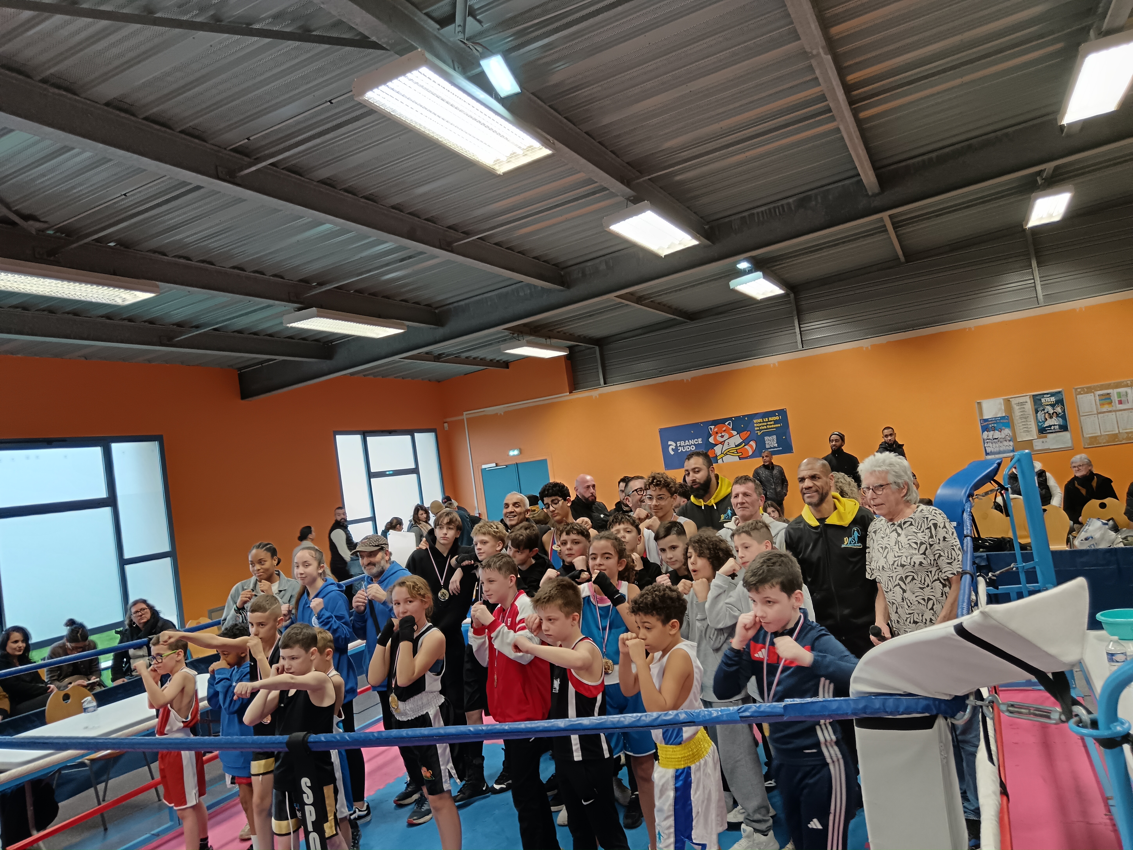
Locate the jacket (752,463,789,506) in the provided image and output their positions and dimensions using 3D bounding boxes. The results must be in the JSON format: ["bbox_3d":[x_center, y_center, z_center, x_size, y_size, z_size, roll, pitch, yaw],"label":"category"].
[{"bbox_3d":[3.114,0.906,13.400,0.520,0.660,0.320,-9,-3,17],"label":"jacket"}]

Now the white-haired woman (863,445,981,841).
[{"bbox_3d":[1.573,0.960,3.806,0.360,1.679,0.480,-6,-4,-32],"label":"white-haired woman"}]

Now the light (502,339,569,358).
[{"bbox_3d":[-0.489,-1.258,14.751,0.440,0.105,1.570,-12,-4,25],"label":"light"}]

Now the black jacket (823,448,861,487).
[{"bbox_3d":[3.506,0.667,11.200,0.520,0.700,0.320,-10,-3,29],"label":"black jacket"}]

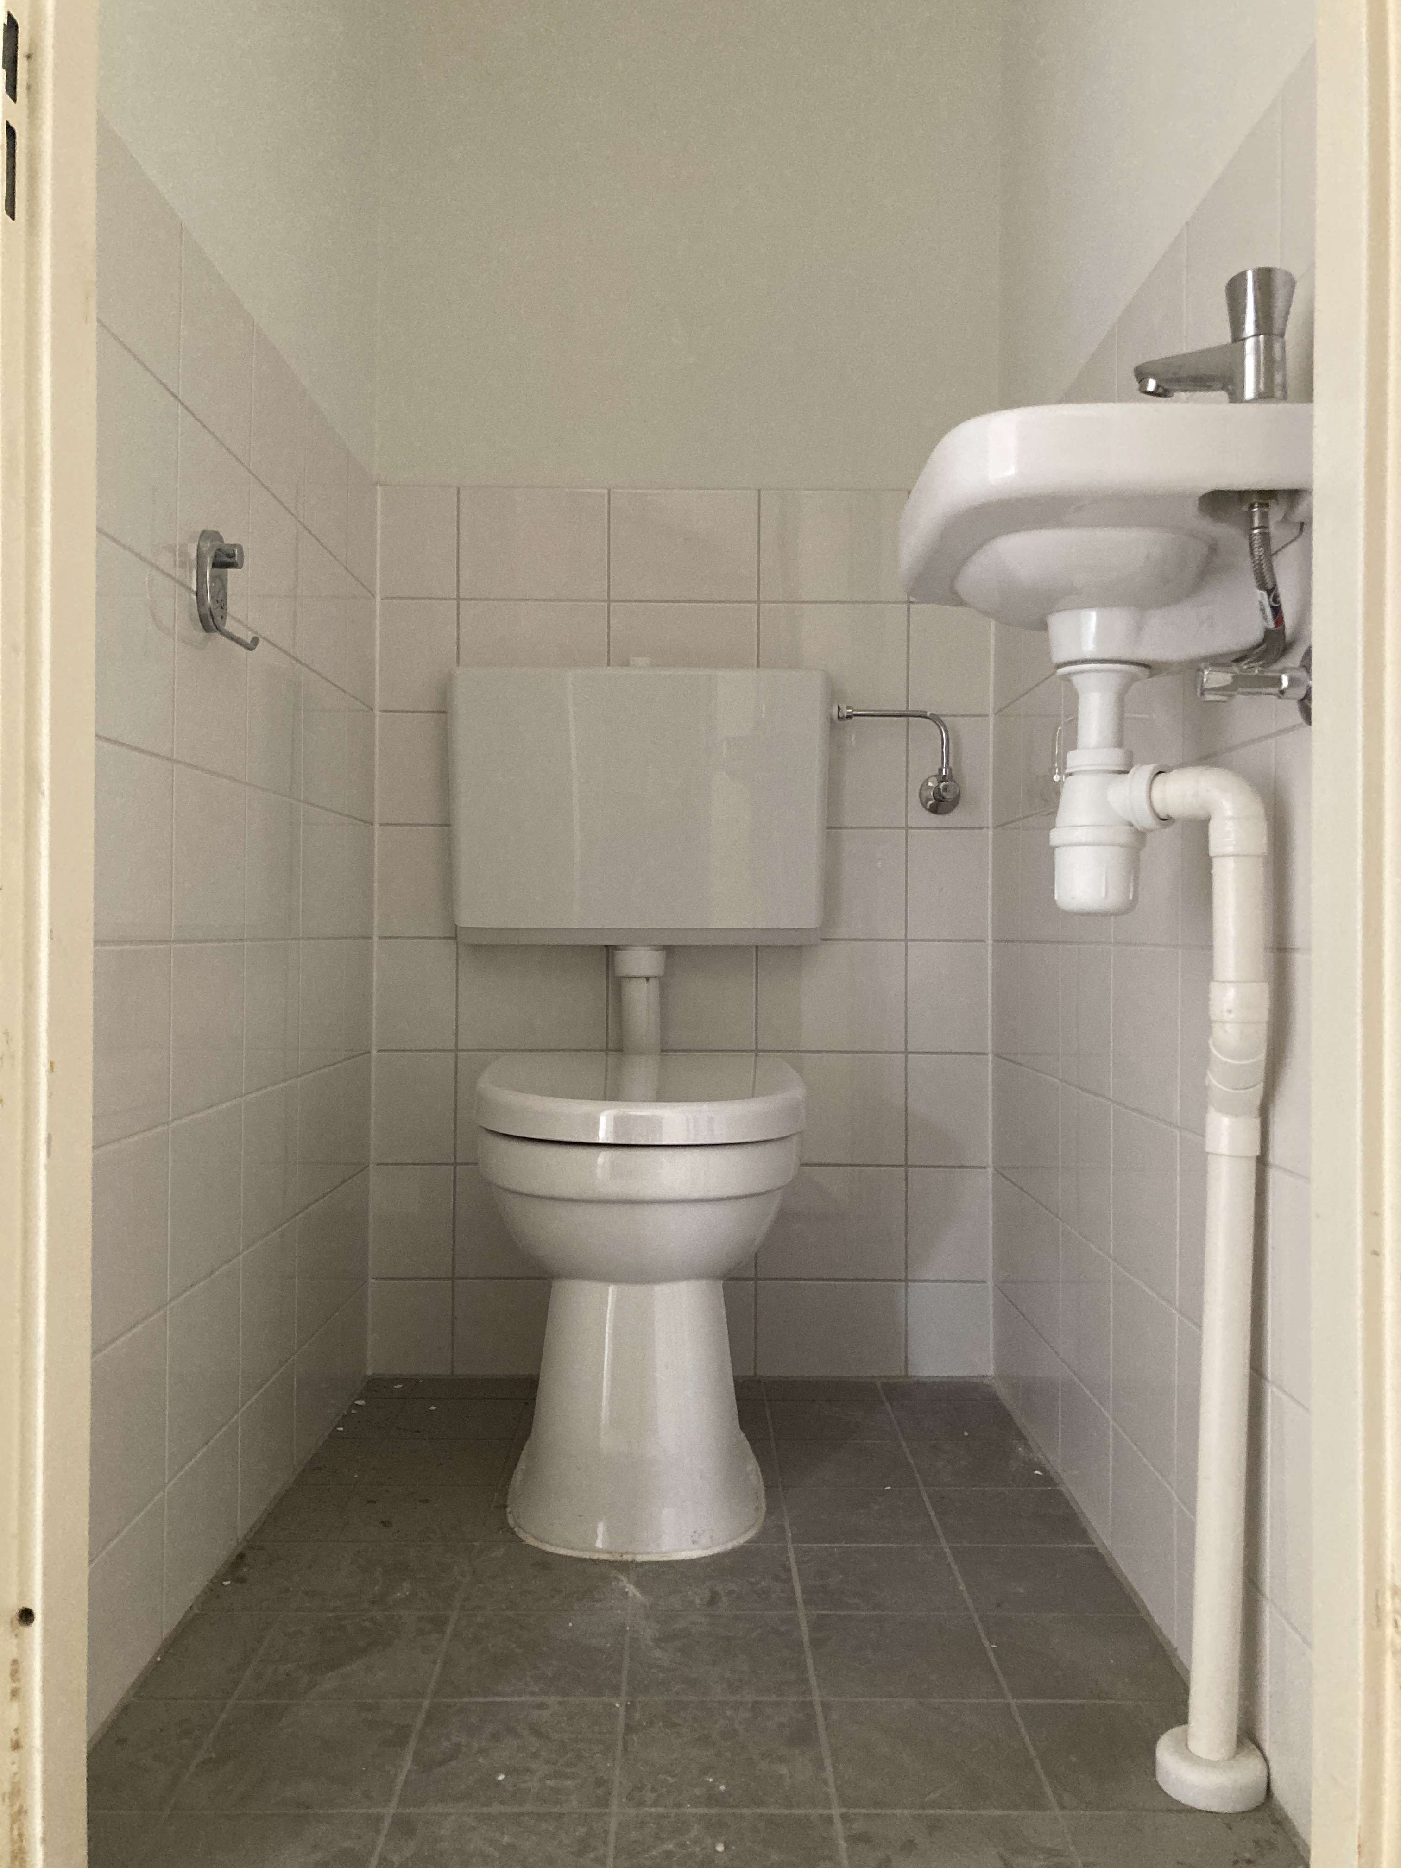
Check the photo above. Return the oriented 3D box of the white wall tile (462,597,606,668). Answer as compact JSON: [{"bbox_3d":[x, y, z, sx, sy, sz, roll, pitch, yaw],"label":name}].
[{"bbox_3d":[-0.221,-0.368,2.013,0.198,0.148,0.009,0,0,0],"label":"white wall tile"}]

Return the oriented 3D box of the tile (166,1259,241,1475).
[{"bbox_3d":[-0.450,0.385,1.368,0.010,0.149,0.195,0,0,0],"label":"tile"}]

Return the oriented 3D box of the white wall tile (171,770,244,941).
[{"bbox_3d":[-0.439,-0.068,1.343,0.010,0.148,0.197,0,0,0],"label":"white wall tile"}]

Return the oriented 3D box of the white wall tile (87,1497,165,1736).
[{"bbox_3d":[-0.446,0.518,1.155,0.010,0.119,0.187,0,0,0],"label":"white wall tile"}]

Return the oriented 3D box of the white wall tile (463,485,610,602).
[{"bbox_3d":[-0.222,-0.522,2.029,0.200,0.149,0.010,0,0,0],"label":"white wall tile"}]

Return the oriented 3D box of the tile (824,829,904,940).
[{"bbox_3d":[0.177,-0.065,2.016,0.198,0.148,0.010,0,0,0],"label":"tile"}]

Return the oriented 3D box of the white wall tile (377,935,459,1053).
[{"bbox_3d":[-0.379,0.081,2.013,0.106,0.147,0.010,0,0,0],"label":"white wall tile"}]

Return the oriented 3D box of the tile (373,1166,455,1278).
[{"bbox_3d":[-0.382,0.383,2.019,0.108,0.148,0.010,0,0,0],"label":"tile"}]

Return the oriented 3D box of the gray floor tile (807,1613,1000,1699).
[{"bbox_3d":[0.166,0.600,1.247,0.148,0.010,0.147,0,0,-1],"label":"gray floor tile"}]

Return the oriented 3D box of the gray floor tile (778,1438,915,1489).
[{"bbox_3d":[0.162,0.598,1.694,0.148,0.010,0.148,0,0,0],"label":"gray floor tile"}]

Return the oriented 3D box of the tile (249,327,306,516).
[{"bbox_3d":[-0.436,-0.519,1.552,0.010,0.148,0.194,0,0,0],"label":"tile"}]

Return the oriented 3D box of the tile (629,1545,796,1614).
[{"bbox_3d":[0.014,0.597,1.392,0.148,0.010,0.148,0,0,0],"label":"tile"}]

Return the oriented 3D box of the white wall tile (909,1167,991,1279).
[{"bbox_3d":[0.334,0.390,2.038,0.114,0.148,0.010,0,0,0],"label":"white wall tile"}]

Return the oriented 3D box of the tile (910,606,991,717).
[{"bbox_3d":[0.336,-0.366,2.023,0.111,0.148,0.010,0,0,0],"label":"tile"}]

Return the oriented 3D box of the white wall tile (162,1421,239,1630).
[{"bbox_3d":[-0.444,0.518,1.347,0.009,0.119,0.194,0,0,0],"label":"white wall tile"}]

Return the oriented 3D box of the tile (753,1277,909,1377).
[{"bbox_3d":[0.174,0.528,2.037,0.199,0.123,0.010,0,0,0],"label":"tile"}]

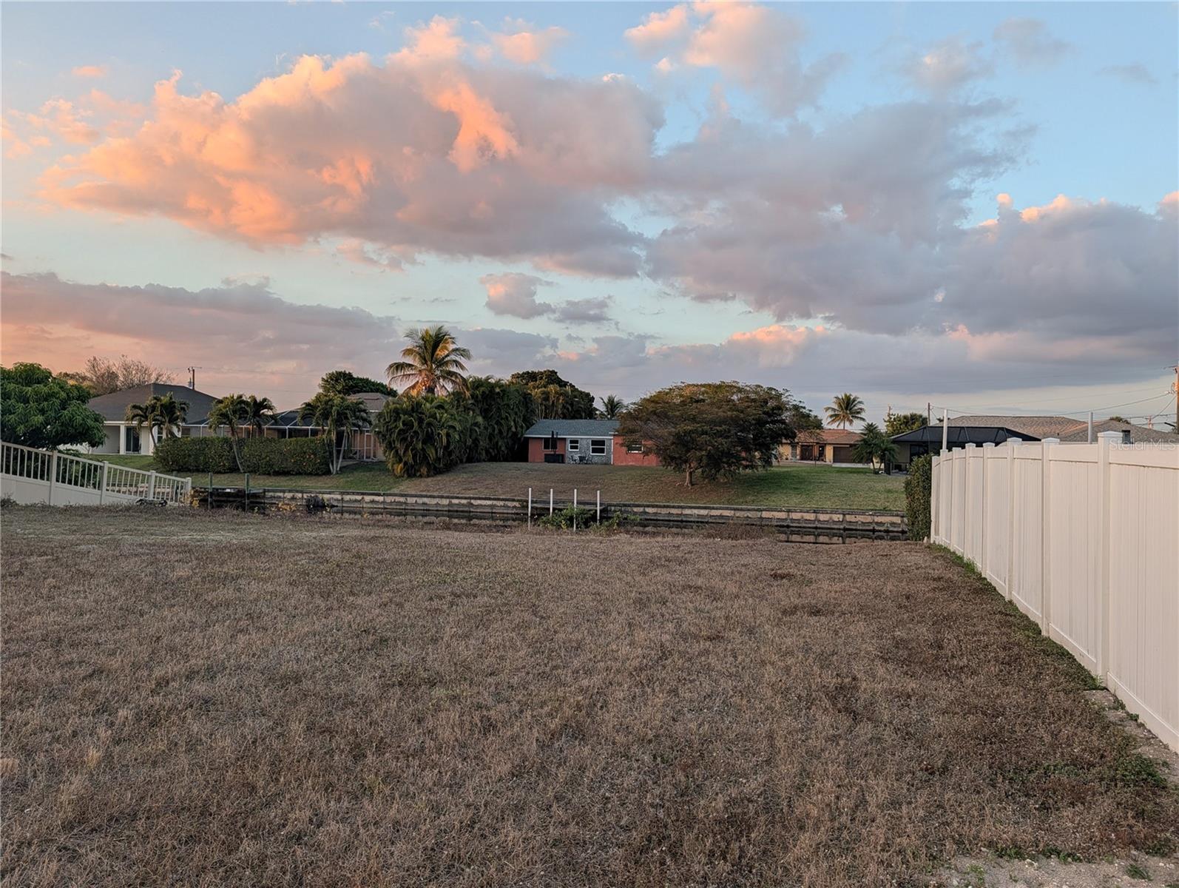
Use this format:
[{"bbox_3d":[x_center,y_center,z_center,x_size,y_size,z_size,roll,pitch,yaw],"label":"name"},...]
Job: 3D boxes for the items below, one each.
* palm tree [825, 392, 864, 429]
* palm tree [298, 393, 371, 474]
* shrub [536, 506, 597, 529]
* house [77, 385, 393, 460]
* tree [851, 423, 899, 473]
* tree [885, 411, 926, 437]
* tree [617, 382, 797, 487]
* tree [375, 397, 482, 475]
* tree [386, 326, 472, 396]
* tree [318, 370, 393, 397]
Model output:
[{"bbox_3d":[37.412,-2.098,119.910,6.000,11.059,6.000,1,-1,0],"label":"palm tree"},{"bbox_3d":[-18.047,-0.783,58.000,5.000,5.672,4.600,1,-1,0],"label":"palm tree"},{"bbox_3d":[-0.593,1.959,21.500,1.500,0.701,1.150,1,-1,0],"label":"shrub"},{"bbox_3d":[-30.263,-2.065,72.000,24.000,6.300,14.000,1,-1,13],"label":"house"},{"bbox_3d":[22.640,0.274,65.000,3.700,3.982,3.500,1,-1,0],"label":"tree"},{"bbox_3d":[36.642,-0.447,94.944,5.000,6.908,5.000,1,-1,0],"label":"tree"},{"bbox_3d":[8.179,-0.705,57.000,12.000,7.112,11.500,1,-1,0],"label":"tree"},{"bbox_3d":[-12.085,-0.646,60.500,7.400,5.985,6.000,1,-1,0],"label":"tree"},{"bbox_3d":[-13.055,-3.937,65.909,6.700,11.206,6.500,1,-1,0],"label":"tree"},{"bbox_3d":[-25.215,-3.265,87.923,8.000,9.408,7.500,1,-1,0],"label":"tree"}]

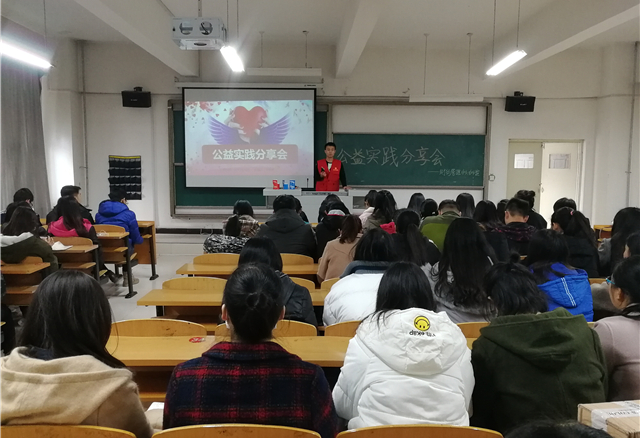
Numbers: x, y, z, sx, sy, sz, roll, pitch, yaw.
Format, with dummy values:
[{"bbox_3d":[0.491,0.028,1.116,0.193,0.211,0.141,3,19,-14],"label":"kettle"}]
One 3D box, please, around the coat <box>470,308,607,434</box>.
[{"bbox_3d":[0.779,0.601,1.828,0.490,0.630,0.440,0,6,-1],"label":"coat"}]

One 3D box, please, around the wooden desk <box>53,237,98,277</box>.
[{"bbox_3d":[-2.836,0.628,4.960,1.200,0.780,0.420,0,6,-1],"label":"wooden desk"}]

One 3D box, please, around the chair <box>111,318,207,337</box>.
[{"bbox_3d":[-0.789,0.864,2.644,0.480,0.827,0.500,0,6,-1],"label":"chair"}]

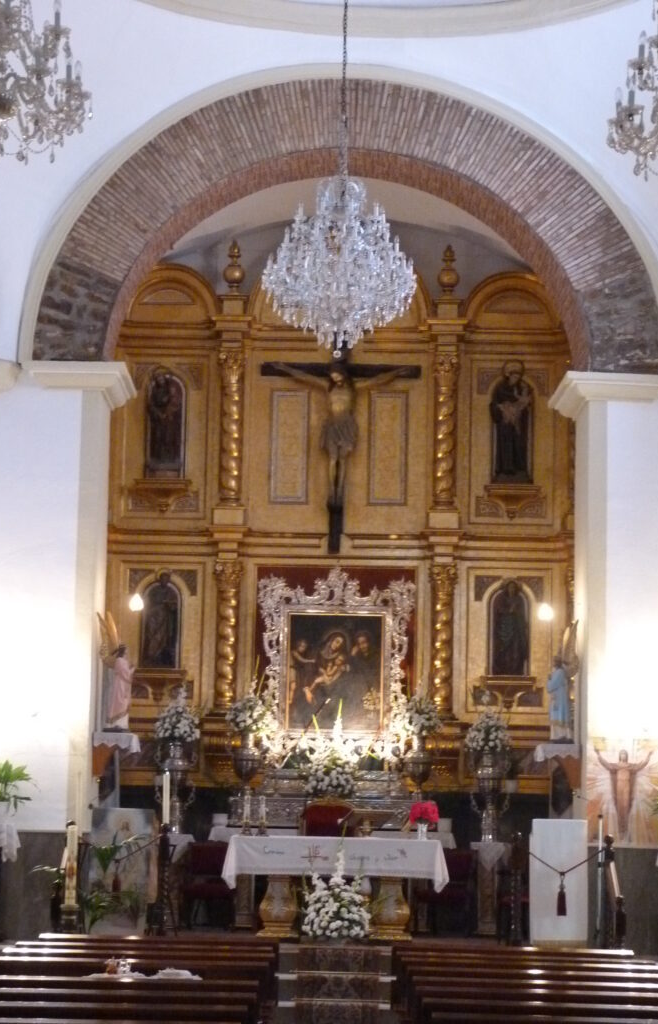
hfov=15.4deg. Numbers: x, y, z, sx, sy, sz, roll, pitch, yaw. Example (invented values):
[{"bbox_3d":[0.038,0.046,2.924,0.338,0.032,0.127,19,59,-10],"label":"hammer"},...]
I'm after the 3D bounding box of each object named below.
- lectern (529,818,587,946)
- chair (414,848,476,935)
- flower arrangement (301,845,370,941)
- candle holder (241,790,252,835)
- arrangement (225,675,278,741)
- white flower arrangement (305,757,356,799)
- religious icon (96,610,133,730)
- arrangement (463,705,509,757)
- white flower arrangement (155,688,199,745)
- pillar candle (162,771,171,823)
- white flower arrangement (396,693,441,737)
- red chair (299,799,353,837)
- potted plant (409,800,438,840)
[{"bbox_3d":[2.135,3.447,22.584,0.490,1.166,0.406,1,-7,0],"label":"lectern"},{"bbox_3d":[1.174,3.837,24.454,0.620,0.899,0.600,1,-8,0],"label":"chair"},{"bbox_3d":[0.061,3.567,22.720,0.639,0.873,0.507,1,-7,0],"label":"flower arrangement"},{"bbox_3d":[-0.791,2.887,23.268,0.101,0.426,0.101,1,-7,0],"label":"candle holder"},{"bbox_3d":[-0.821,2.109,26.131,0.579,0.700,0.538,1,-7,0],"label":"arrangement"},{"bbox_3d":[0.016,2.830,25.854,0.533,0.448,0.440,1,-8,0],"label":"white flower arrangement"},{"bbox_3d":[-1.999,1.488,22.731,0.335,1.117,0.406,-1,-8,15],"label":"religious icon"},{"bbox_3d":[1.640,2.291,25.292,0.472,0.513,0.457,1,-7,0],"label":"arrangement"},{"bbox_3d":[-1.559,2.101,25.047,0.444,0.558,0.430,1,-8,0],"label":"white flower arrangement"},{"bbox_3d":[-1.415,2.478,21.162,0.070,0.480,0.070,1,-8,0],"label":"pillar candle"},{"bbox_3d":[0.961,2.174,26.041,0.494,0.472,0.460,1,-8,0],"label":"white flower arrangement"},{"bbox_3d":[-0.041,3.617,24.789,0.570,1.370,0.620,1,-8,0],"label":"red chair"},{"bbox_3d":[0.911,2.946,23.159,0.284,0.381,0.284,1,-7,0],"label":"potted plant"}]

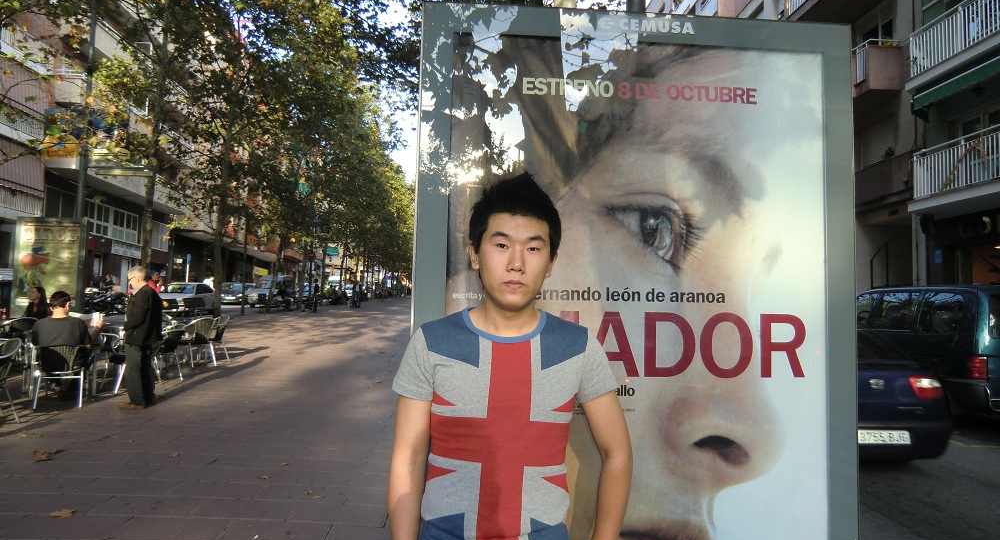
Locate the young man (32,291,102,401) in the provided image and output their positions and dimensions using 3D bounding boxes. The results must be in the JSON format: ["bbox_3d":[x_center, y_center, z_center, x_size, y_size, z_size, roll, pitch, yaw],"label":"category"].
[{"bbox_3d":[-5.200,0.935,8.420,0.720,1.340,0.880,3,-4,-22],"label":"young man"}]

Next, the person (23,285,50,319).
[{"bbox_3d":[-7.350,0.940,11.000,0.700,1.330,0.500,5,-5,-45],"label":"person"}]

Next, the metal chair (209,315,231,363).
[{"bbox_3d":[-5.120,1.220,12.200,0.560,0.800,0.550,1,-3,9],"label":"metal chair"}]

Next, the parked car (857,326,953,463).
[{"bbox_3d":[3.100,1.150,8.050,1.710,1.430,4.350,2,-3,-3],"label":"parked car"}]

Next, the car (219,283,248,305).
[{"bbox_3d":[-17.800,1.600,46.500,1.720,1.430,4.200,2,-3,-7],"label":"car"}]

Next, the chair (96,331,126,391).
[{"bbox_3d":[-5.100,1.220,9.350,0.560,0.780,0.550,4,-4,-38],"label":"chair"}]

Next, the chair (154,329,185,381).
[{"bbox_3d":[-5.100,1.280,10.500,0.560,0.780,0.550,-1,-4,34],"label":"chair"}]

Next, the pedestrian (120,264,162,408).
[{"bbox_3d":[-4.240,0.790,8.200,0.400,1.660,0.480,2,-3,-6],"label":"pedestrian"}]

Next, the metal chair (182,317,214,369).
[{"bbox_3d":[-5.050,1.220,11.600,0.560,0.800,0.550,-1,-4,39],"label":"metal chair"}]

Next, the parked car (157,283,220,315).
[{"bbox_3d":[-14.000,1.300,31.300,1.660,1.410,4.000,2,-3,-4],"label":"parked car"}]

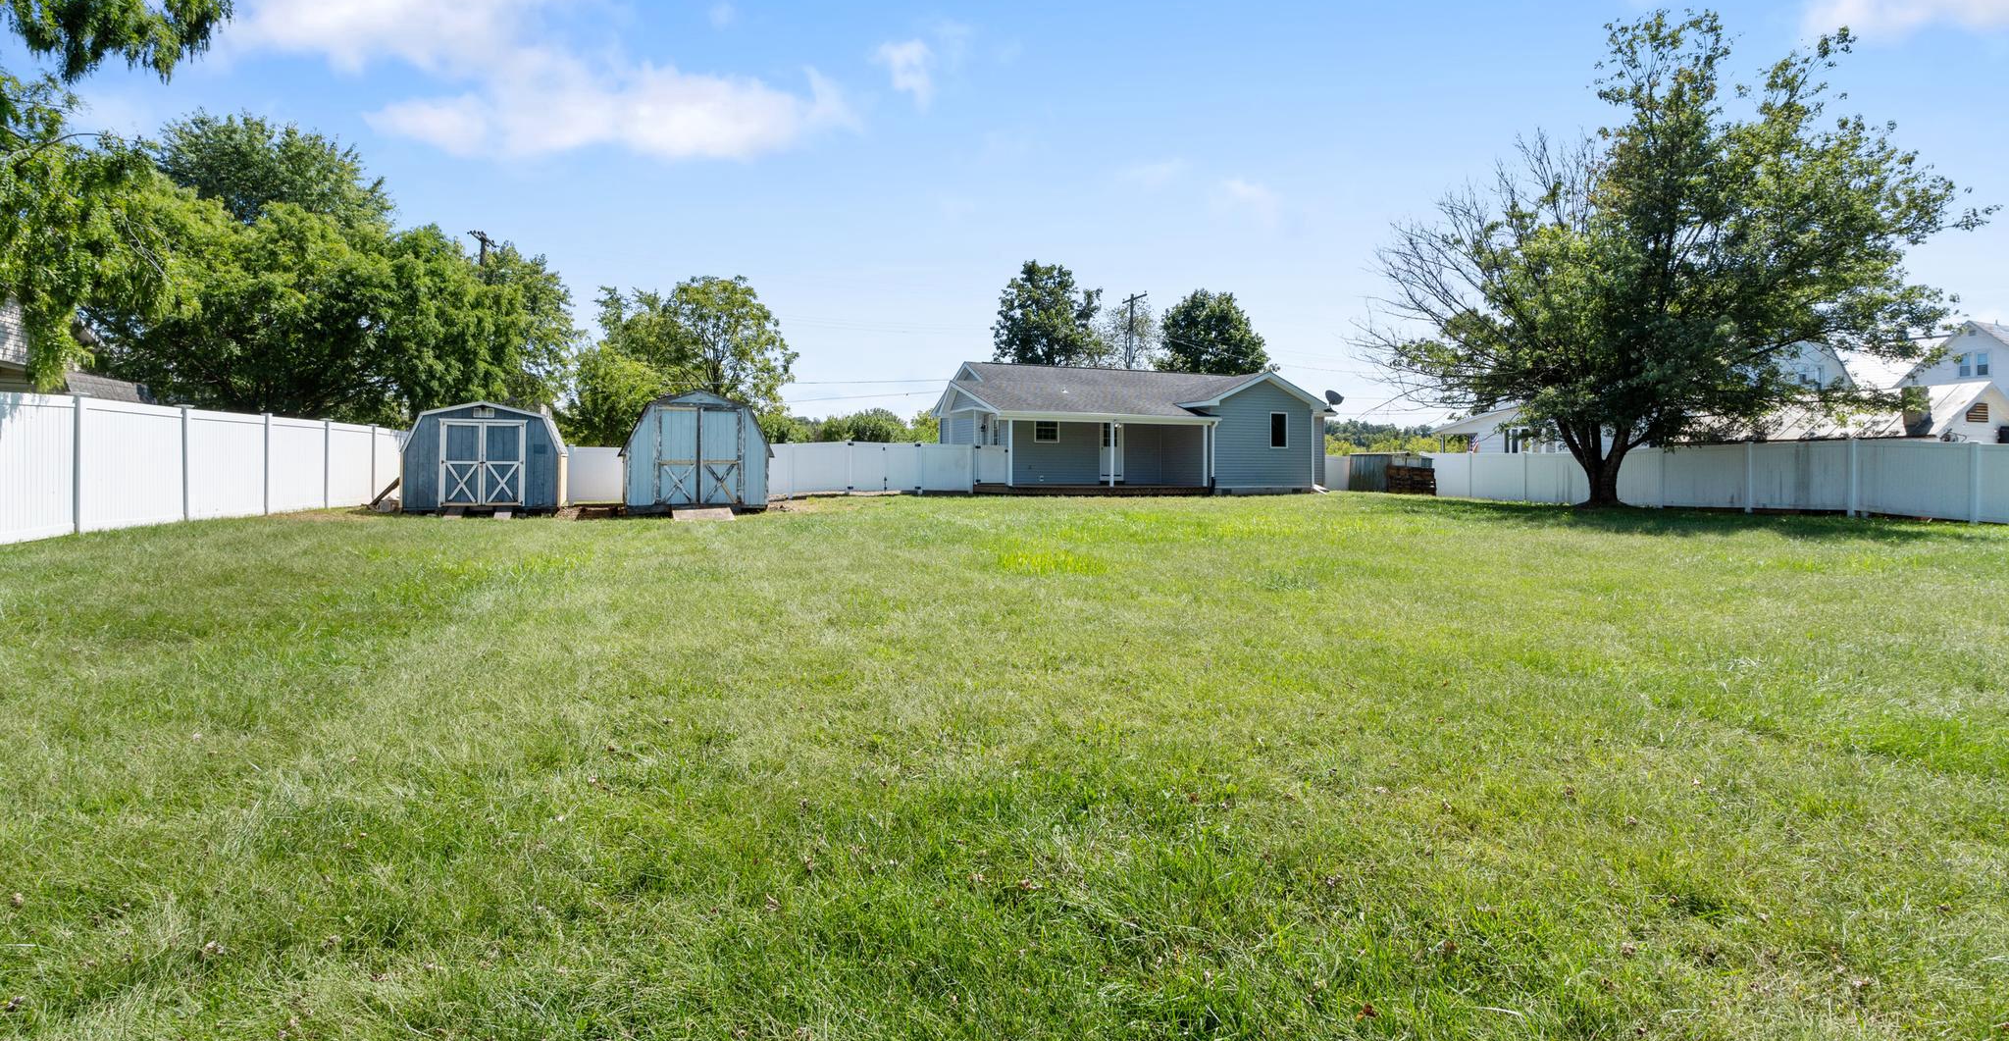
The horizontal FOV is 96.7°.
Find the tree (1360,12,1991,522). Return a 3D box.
[{"bbox_3d":[16.800,-7.050,24.000,13.800,13.400,12.800,0,0,0],"label":"tree"}]

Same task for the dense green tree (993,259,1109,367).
[{"bbox_3d":[2.500,-7.950,50.000,7.200,13.300,7.000,0,0,0],"label":"dense green tree"}]

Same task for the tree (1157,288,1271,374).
[{"bbox_3d":[11.700,-7.150,50.000,7.000,11.700,6.800,0,0,0],"label":"tree"}]

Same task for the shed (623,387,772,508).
[{"bbox_3d":[-7.470,-1.600,21.500,3.200,2.650,3.000,0,0,-22],"label":"shed"}]

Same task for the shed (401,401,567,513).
[{"bbox_3d":[-12.160,-1.430,21.200,3.150,2.420,2.700,0,0,-21],"label":"shed"}]

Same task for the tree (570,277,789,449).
[{"bbox_3d":[-13.400,-5.400,37.000,9.000,9.400,8.200,0,0,0],"label":"tree"}]

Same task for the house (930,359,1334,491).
[{"bbox_3d":[5.150,-3.650,37.000,14.700,5.300,10.400,0,0,-17],"label":"house"}]

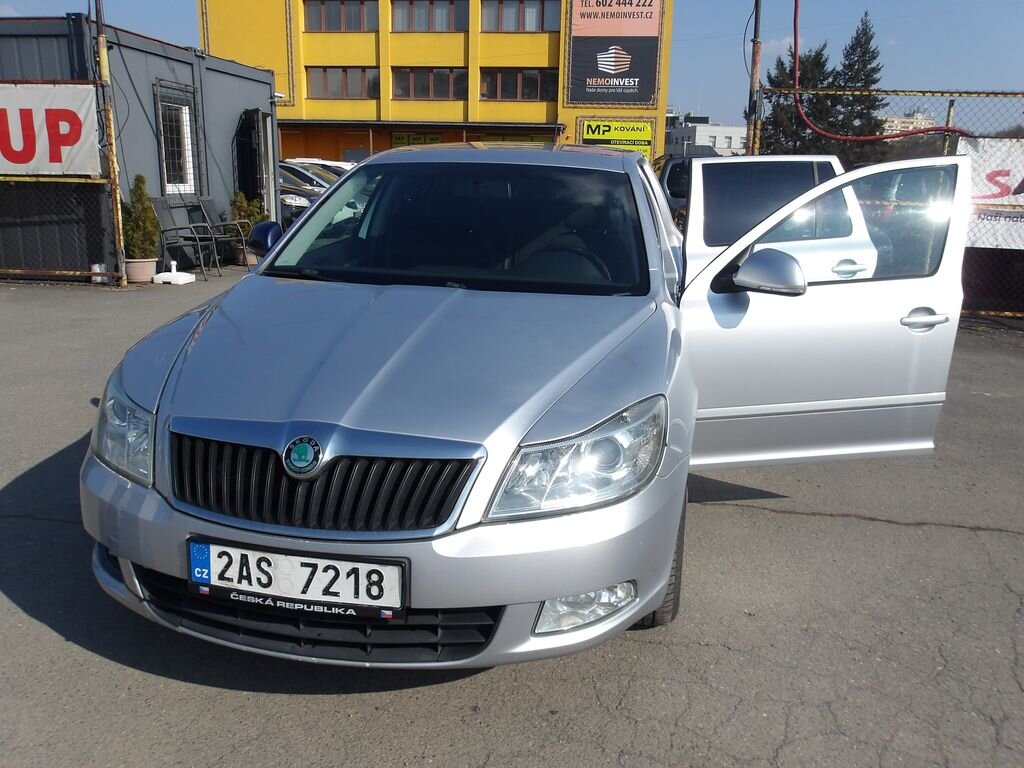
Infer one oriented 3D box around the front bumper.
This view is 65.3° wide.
[{"bbox_3d":[-0.448,0.404,2.081,1.740,0.415,0.580,4,17,11],"label":"front bumper"}]

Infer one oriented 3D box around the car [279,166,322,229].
[{"bbox_3d":[-5.260,-3.640,15.739,4.400,1.500,1.800,9,17,27],"label":"car"}]

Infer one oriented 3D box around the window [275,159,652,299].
[{"bbox_3d":[-0.163,-0.648,3.089,1.430,0.130,0.850,4,44,11],"label":"window"}]

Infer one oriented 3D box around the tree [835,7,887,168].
[{"bbox_3d":[20.410,-16.037,47.388,3.364,11.185,3.364,4,15,11],"label":"tree"}]

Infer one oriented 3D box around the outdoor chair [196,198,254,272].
[{"bbox_3d":[-3.660,-1.988,10.567,0.660,0.880,0.560,4,15,9],"label":"outdoor chair"}]

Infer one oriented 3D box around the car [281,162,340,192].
[{"bbox_3d":[-4.311,-4.152,17.820,4.350,1.480,1.780,9,17,27],"label":"car"}]

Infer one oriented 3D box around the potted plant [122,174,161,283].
[{"bbox_3d":[-4.212,-1.767,9.044,0.440,1.200,0.440,1,15,0],"label":"potted plant"}]

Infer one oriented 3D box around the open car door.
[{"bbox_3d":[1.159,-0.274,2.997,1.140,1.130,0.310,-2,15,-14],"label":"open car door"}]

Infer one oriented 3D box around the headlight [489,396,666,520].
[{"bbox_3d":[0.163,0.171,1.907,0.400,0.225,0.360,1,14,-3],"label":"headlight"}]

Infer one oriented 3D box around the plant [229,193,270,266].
[{"bbox_3d":[-3.697,-2.197,11.250,0.520,1.030,0.500,4,15,11],"label":"plant"}]

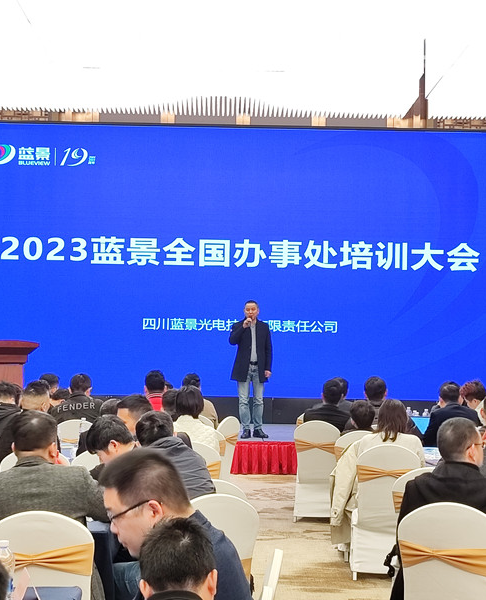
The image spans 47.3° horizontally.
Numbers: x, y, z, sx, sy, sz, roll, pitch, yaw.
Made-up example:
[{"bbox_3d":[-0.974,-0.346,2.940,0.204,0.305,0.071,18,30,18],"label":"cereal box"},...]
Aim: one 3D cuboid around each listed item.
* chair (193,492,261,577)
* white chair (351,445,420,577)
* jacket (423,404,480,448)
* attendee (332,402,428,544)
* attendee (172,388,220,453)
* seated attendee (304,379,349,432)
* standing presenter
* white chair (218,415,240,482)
[{"bbox_3d":[-0.256,1.330,2.634,0.450,0.930,0.550,4,-5,-37],"label":"chair"},{"bbox_3d":[0.990,1.430,3.950,0.440,0.910,0.540,1,-2,5],"label":"white chair"},{"bbox_3d":[2.070,1.337,5.500,0.570,0.630,0.420,1,-4,3],"label":"jacket"},{"bbox_3d":[1.020,1.348,4.180,0.620,1.220,0.720,1,-4,0],"label":"attendee"},{"bbox_3d":[-0.470,1.310,4.620,0.500,1.240,0.780,2,-2,-20],"label":"attendee"},{"bbox_3d":[0.840,1.431,5.400,0.520,1.270,0.720,1,-4,7],"label":"seated attendee"},{"bbox_3d":[0.097,0.900,7.120,0.530,1.740,0.380,1,-2,3],"label":"standing presenter"},{"bbox_3d":[-0.340,1.540,5.300,0.540,0.920,0.450,-1,-3,37],"label":"white chair"}]

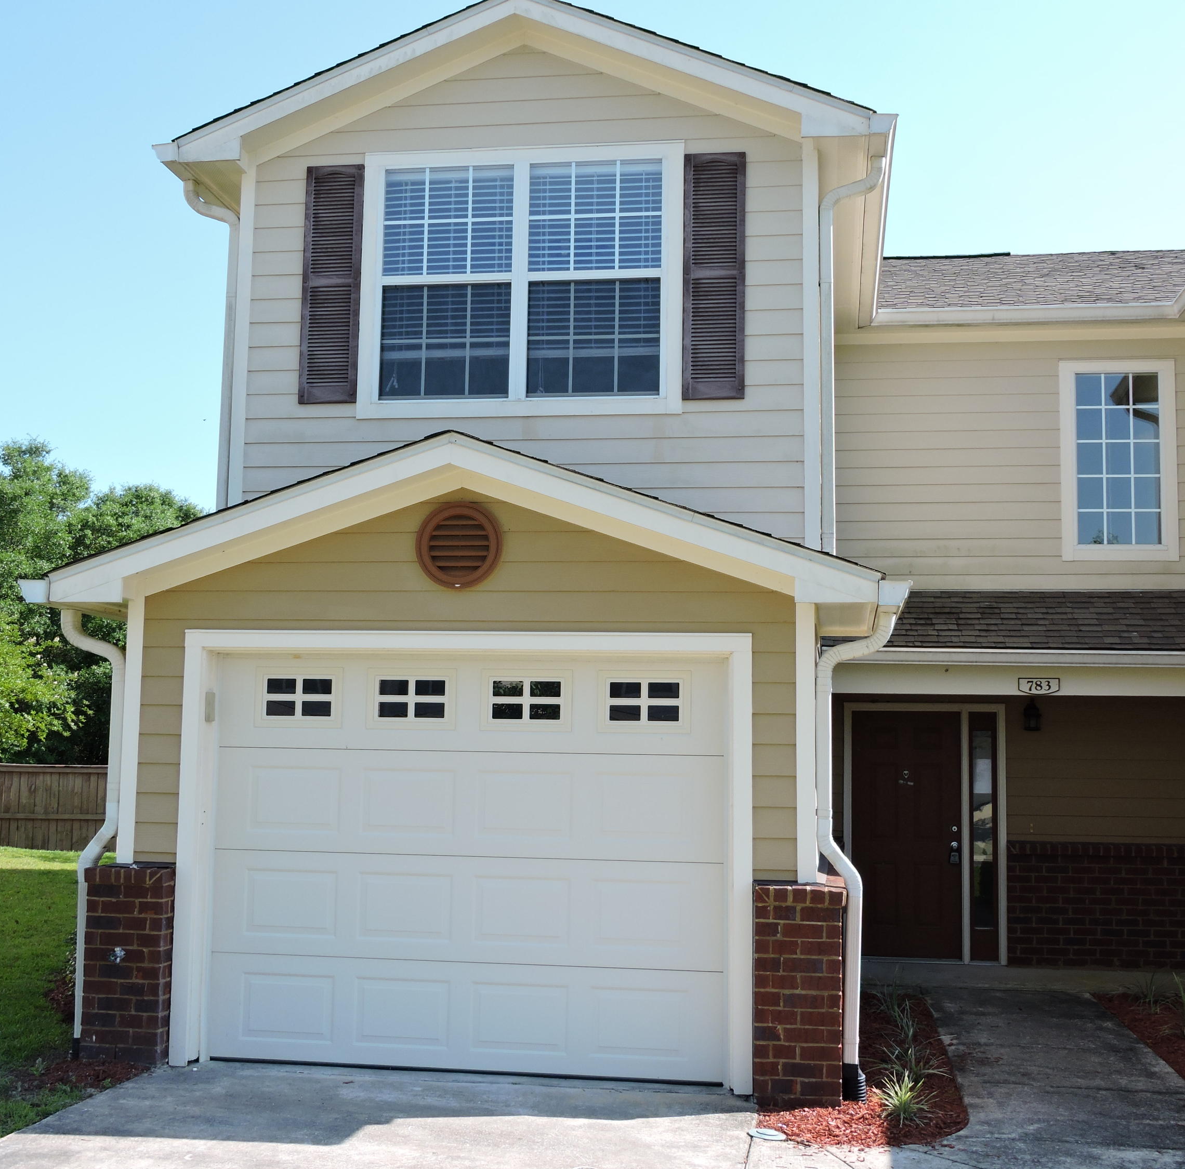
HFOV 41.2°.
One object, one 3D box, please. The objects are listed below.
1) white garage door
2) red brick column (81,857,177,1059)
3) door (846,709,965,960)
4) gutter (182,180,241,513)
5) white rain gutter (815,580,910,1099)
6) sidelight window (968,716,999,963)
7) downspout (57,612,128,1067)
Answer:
[{"bbox_3d":[-0.664,1.444,8.224,2.747,2.132,0.060,0,-7,8],"label":"white garage door"},{"bbox_3d":[-2.374,1.979,8.246,0.444,1.003,0.383,0,-7,8],"label":"red brick column"},{"bbox_3d":[2.594,2.056,12.998,0.897,2.016,0.060,0,-7,8],"label":"door"},{"bbox_3d":[-2.445,-1.360,9.980,0.398,2.470,0.111,0,-7,8],"label":"gutter"},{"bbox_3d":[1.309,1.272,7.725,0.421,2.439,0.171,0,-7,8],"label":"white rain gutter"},{"bbox_3d":[3.207,2.060,12.908,0.242,2.016,0.060,0,-7,8],"label":"sidelight window"},{"bbox_3d":[-2.676,1.296,8.366,0.398,2.318,0.111,0,-7,8],"label":"downspout"}]

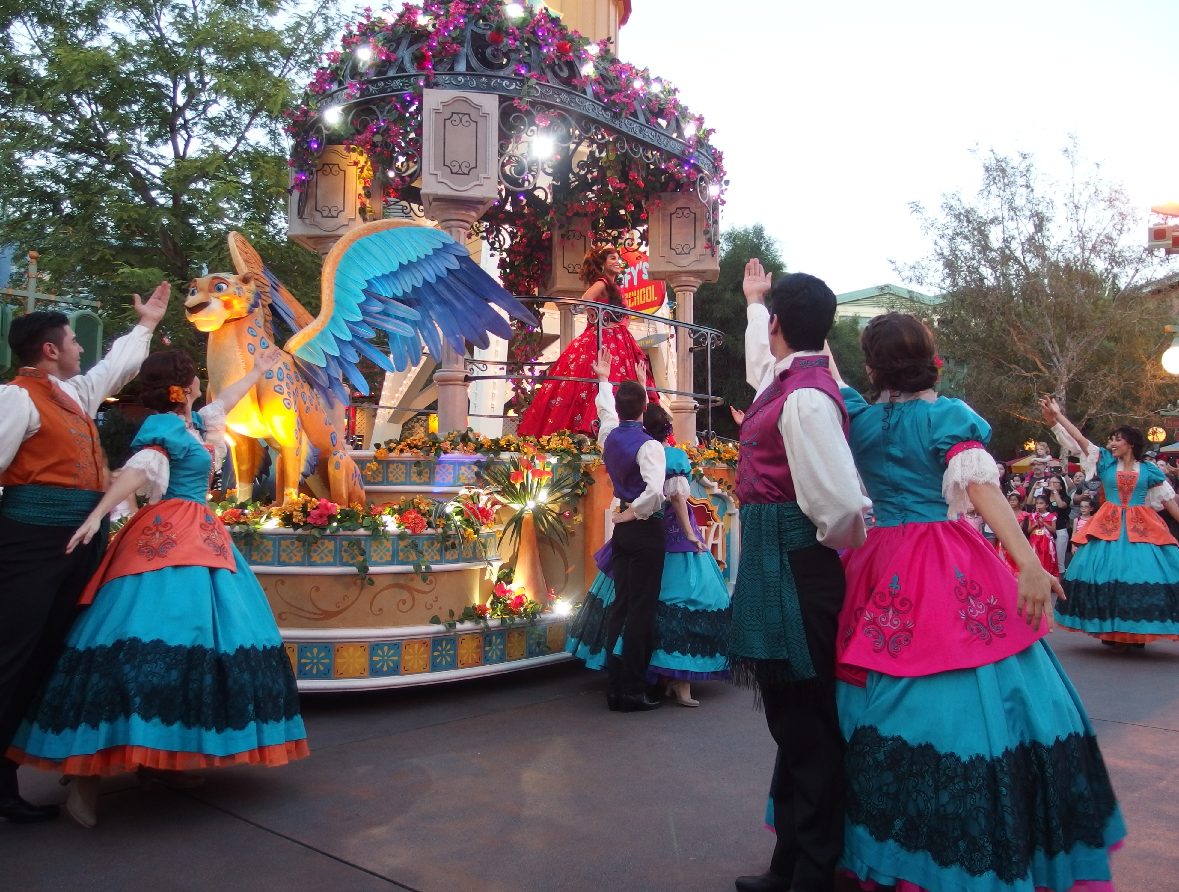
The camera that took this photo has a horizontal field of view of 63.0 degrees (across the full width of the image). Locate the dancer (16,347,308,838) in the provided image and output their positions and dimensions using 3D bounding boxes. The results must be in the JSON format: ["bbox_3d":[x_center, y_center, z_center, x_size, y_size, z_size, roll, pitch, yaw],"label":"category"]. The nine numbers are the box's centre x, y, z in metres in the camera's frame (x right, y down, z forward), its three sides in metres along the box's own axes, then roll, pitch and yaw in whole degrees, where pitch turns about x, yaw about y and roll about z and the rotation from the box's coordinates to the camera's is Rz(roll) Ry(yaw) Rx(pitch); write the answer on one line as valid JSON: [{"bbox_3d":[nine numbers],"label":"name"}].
[{"bbox_3d":[-1.601,0.492,3.575,1.060,1.710,1.100,0,-4,-7],"label":"dancer"}]

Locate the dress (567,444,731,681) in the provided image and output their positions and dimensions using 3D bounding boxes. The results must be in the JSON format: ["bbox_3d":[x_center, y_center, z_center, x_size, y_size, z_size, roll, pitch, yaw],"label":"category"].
[{"bbox_3d":[0.351,0.637,5.470,0.980,1.270,0.980,0,-4,0],"label":"dress"}]

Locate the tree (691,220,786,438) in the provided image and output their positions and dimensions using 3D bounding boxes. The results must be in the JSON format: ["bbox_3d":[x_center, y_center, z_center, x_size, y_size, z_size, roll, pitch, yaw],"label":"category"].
[{"bbox_3d":[3.924,-1.583,25.159,3.600,8.700,3.600,0,-4,0],"label":"tree"}]

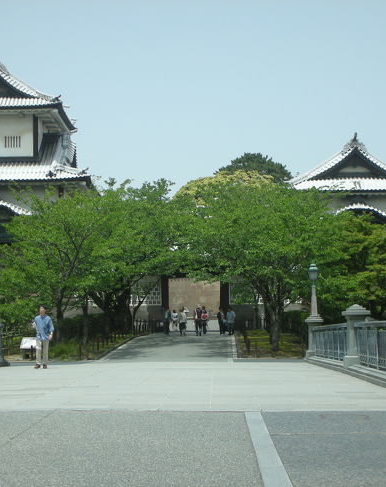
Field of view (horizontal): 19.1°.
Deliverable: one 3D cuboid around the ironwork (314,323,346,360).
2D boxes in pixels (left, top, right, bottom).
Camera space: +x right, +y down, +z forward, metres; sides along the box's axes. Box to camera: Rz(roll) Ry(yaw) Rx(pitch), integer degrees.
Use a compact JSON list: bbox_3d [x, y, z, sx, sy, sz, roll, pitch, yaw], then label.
[{"bbox_3d":[3.521,2.482,29.000,0.140,0.840,9.800,-1,-4,1],"label":"ironwork"}]

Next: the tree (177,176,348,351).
[{"bbox_3d":[2.580,0.705,42.500,6.200,6.400,6.000,0,-4,0],"label":"tree"}]

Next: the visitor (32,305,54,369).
[{"bbox_3d":[-4.021,2.512,30.800,0.560,1.700,0.380,-1,-4,7],"label":"visitor"}]

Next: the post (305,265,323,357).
[{"bbox_3d":[3.640,2.013,34.300,0.530,2.880,0.530,-1,-4,1],"label":"post"}]

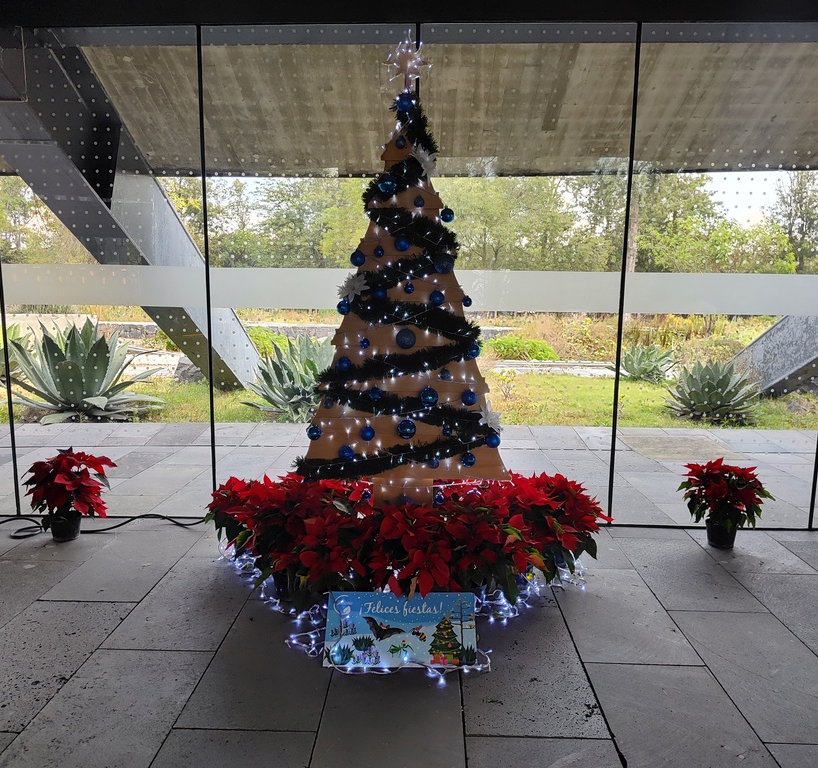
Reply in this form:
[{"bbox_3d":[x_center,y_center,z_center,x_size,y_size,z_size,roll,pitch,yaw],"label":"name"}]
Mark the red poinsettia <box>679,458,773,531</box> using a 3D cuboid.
[{"bbox_3d":[1.804,0.620,3.832,0.503,0.375,0.484,1,8,2],"label":"red poinsettia"}]

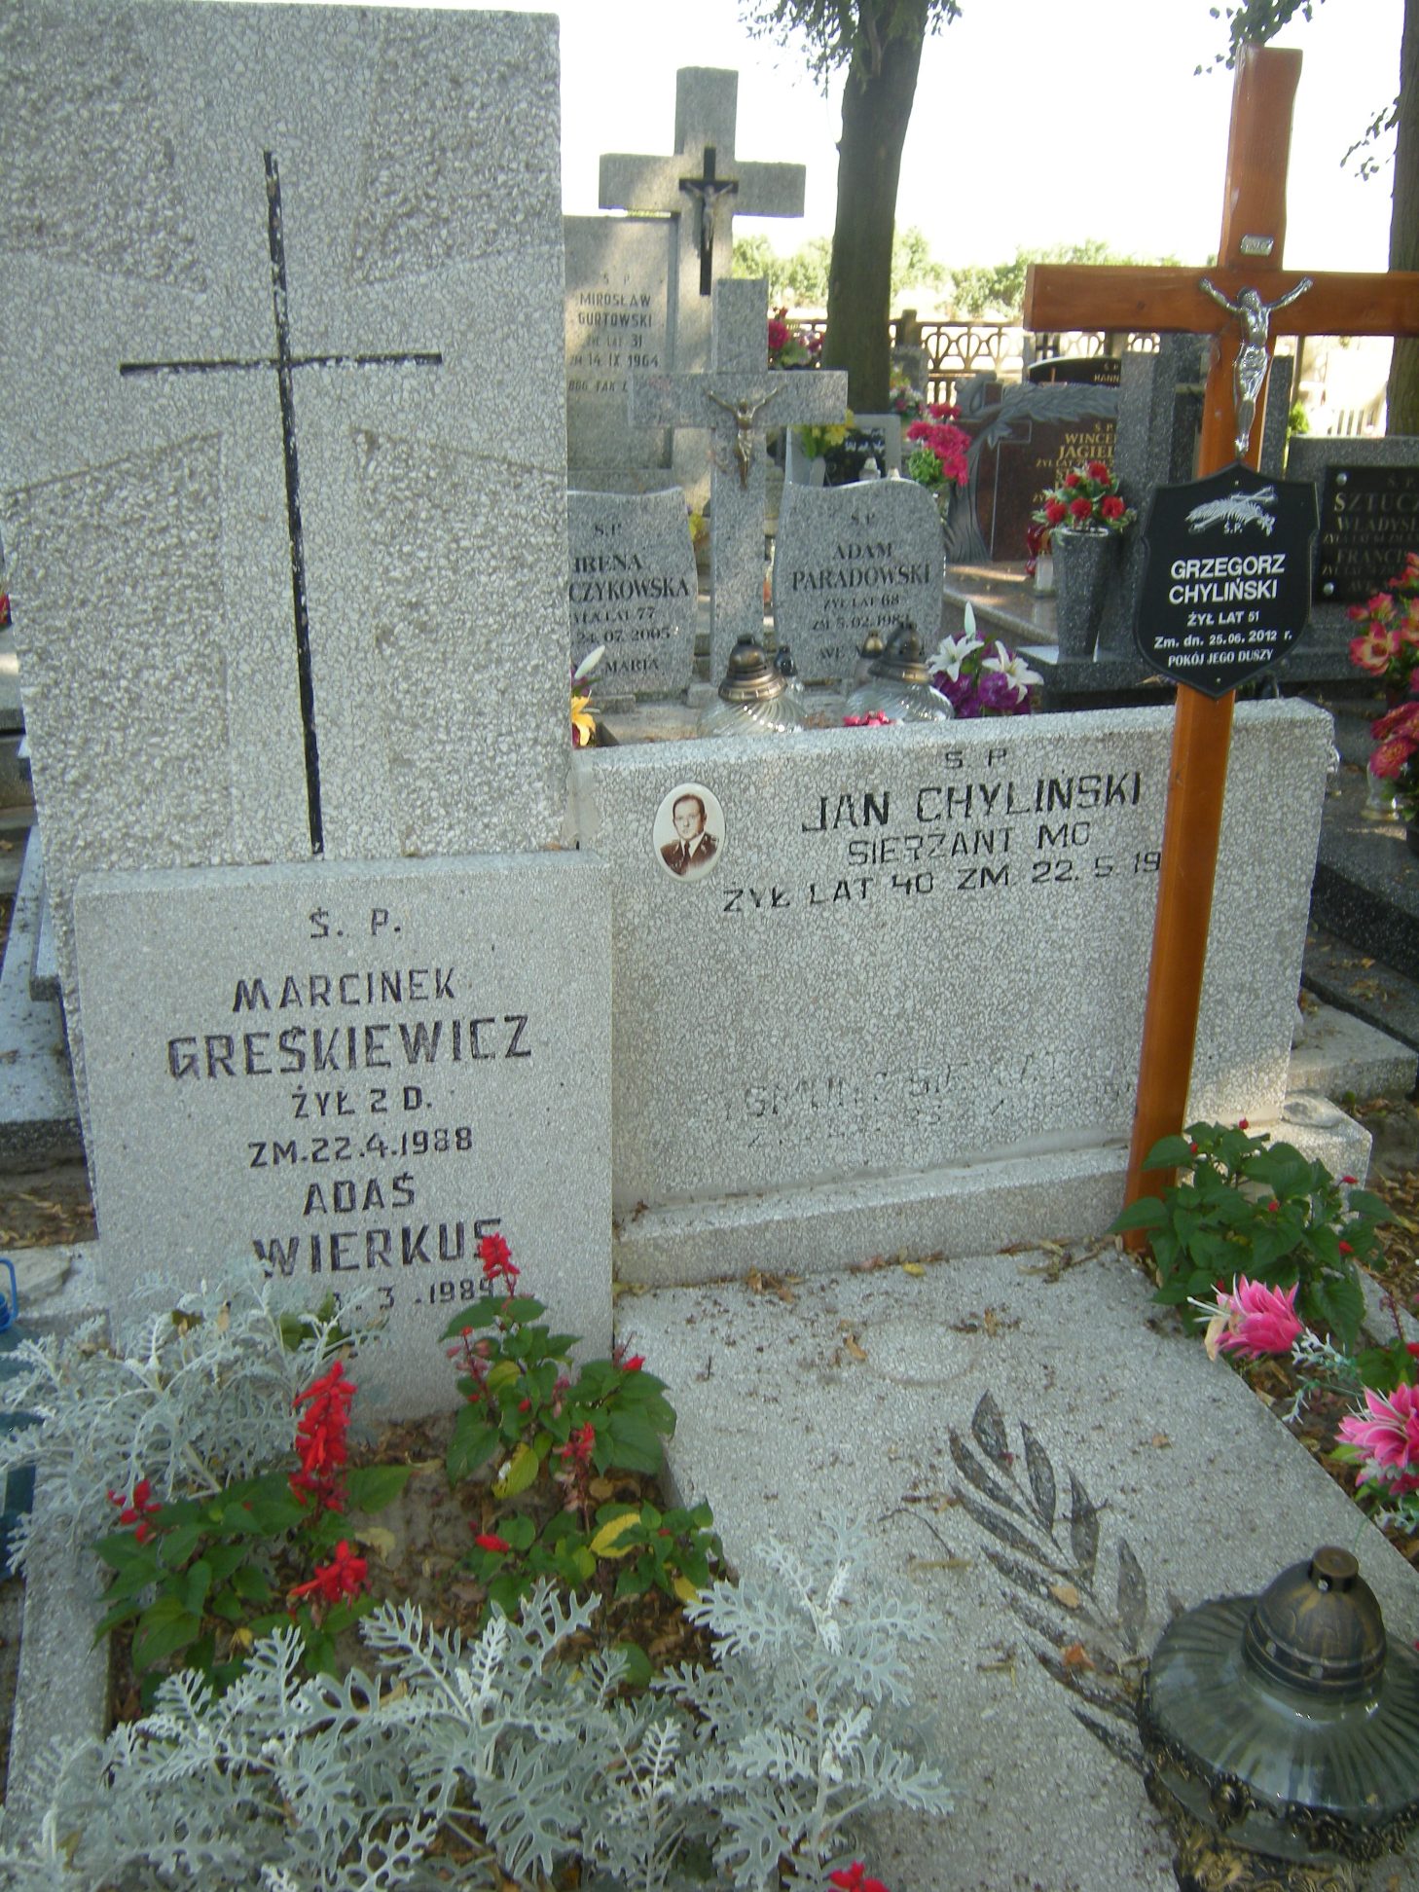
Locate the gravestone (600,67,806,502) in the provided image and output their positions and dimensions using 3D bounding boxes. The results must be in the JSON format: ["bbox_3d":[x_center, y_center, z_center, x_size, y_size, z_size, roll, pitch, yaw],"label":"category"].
[{"bbox_3d":[-0.045,-2.805,7.295,0.903,1.715,0.200,-5,21,-15],"label":"gravestone"}]

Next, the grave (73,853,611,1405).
[{"bbox_3d":[-0.411,0.233,1.987,0.580,0.653,0.112,-3,13,-15],"label":"grave"}]

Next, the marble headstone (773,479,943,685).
[{"bbox_3d":[0.432,-1.087,5.064,0.535,0.602,0.100,-5,21,-15],"label":"marble headstone"}]

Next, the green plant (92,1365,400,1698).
[{"bbox_3d":[-0.444,0.546,1.643,0.280,0.260,0.250,-5,21,-15],"label":"green plant"}]

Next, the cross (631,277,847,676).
[{"bbox_3d":[0.075,-1.315,4.859,0.632,1.110,0.130,-5,21,-15],"label":"cross"}]

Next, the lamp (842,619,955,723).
[{"bbox_3d":[0.487,-0.676,4.370,0.285,0.335,0.285,-5,21,-15],"label":"lamp"}]

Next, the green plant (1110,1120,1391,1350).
[{"bbox_3d":[0.723,0.364,2.237,0.340,0.250,0.270,-5,21,-15],"label":"green plant"}]

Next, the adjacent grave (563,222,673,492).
[{"bbox_3d":[-0.418,-2.584,7.340,0.493,1.054,0.130,-5,21,-15],"label":"adjacent grave"}]

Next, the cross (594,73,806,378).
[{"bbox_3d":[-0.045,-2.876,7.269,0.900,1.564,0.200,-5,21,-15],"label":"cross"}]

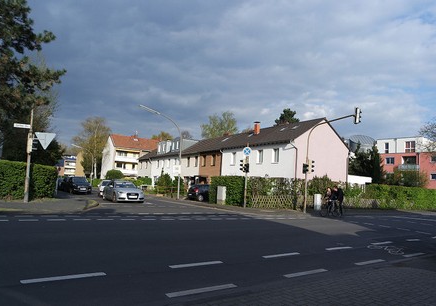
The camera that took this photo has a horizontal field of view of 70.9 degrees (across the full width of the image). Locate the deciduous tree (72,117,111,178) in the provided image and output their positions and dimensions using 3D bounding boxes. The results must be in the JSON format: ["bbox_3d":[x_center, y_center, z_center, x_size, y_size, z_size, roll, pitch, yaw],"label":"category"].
[{"bbox_3d":[-25.265,-0.431,60.275,7.700,13.768,7.700,5,-6,-20],"label":"deciduous tree"}]

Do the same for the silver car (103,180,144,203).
[{"bbox_3d":[-6.820,2.715,21.924,1.900,1.460,4.900,7,-7,-33],"label":"silver car"}]

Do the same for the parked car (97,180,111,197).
[{"bbox_3d":[-9.896,3.041,26.604,1.800,1.460,4.300,7,-7,-33],"label":"parked car"}]

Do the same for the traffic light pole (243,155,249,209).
[{"bbox_3d":[1.886,1.814,20.433,0.500,3.730,0.450,7,-7,-33],"label":"traffic light pole"}]

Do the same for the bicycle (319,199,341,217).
[{"bbox_3d":[6.412,3.104,17.549,1.720,1.040,0.580,7,-7,-33],"label":"bicycle"}]

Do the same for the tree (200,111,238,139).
[{"bbox_3d":[-0.168,-0.509,69.024,9.200,18.532,9.200,3,-6,0],"label":"tree"}]

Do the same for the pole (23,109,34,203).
[{"bbox_3d":[-9.563,0.095,15.511,0.220,4.770,0.220,0,-7,30],"label":"pole"}]

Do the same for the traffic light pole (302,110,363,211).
[{"bbox_3d":[6.542,0.631,17.817,0.500,5.980,3.770,7,-7,-33],"label":"traffic light pole"}]

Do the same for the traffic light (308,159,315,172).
[{"bbox_3d":[5.927,0.854,19.381,0.400,0.900,0.300,6,-6,-22],"label":"traffic light"}]

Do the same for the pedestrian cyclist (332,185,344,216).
[{"bbox_3d":[6.995,2.777,17.727,0.600,1.790,0.520,7,-7,-33],"label":"pedestrian cyclist"}]

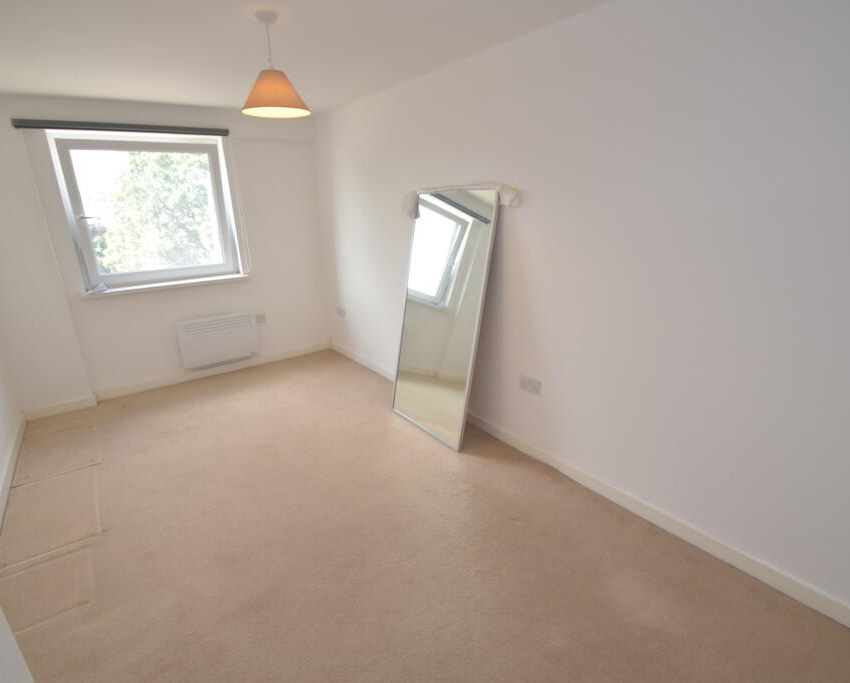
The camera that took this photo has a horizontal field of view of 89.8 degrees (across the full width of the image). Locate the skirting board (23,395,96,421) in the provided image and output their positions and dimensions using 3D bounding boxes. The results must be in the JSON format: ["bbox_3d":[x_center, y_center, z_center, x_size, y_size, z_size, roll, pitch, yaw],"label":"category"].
[{"bbox_3d":[-2.809,0.512,3.300,0.429,0.088,0.018,-14,22,-36],"label":"skirting board"}]

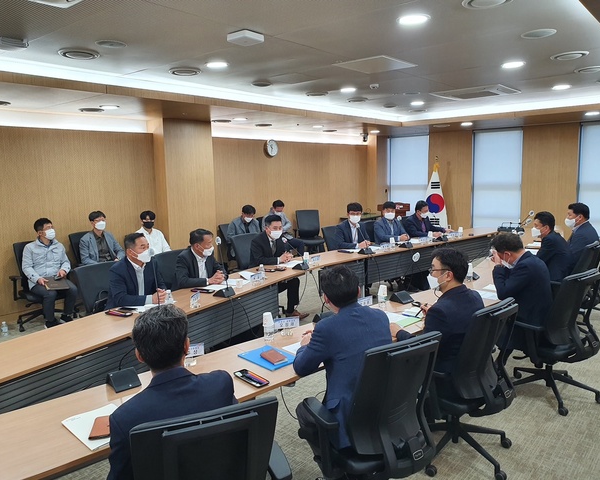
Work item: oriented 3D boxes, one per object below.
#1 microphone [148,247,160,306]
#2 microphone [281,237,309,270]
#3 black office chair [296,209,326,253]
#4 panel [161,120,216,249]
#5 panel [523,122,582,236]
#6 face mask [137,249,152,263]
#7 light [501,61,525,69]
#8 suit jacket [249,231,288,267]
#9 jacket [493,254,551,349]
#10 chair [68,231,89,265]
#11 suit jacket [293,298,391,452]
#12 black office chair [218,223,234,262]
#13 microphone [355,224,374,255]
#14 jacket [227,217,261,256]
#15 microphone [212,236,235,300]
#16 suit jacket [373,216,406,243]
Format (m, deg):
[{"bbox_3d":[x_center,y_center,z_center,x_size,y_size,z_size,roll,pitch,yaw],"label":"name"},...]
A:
[{"bbox_3d":[-1.008,0.306,3.389,0.130,0.430,0.260,-7,10,-37],"label":"microphone"},{"bbox_3d":[-0.076,0.137,5.106,0.330,0.280,0.130,5,10,39],"label":"microphone"},{"bbox_3d":[0.240,-0.011,8.879,0.640,1.010,0.620,-4,8,-18],"label":"black office chair"},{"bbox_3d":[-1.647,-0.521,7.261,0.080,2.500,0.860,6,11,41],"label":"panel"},{"bbox_3d":[4.945,-0.972,9.541,1.030,2.540,0.120,6,11,41],"label":"panel"},{"bbox_3d":[-1.274,0.127,3.933,0.085,0.115,0.125,1,8,16],"label":"face mask"},{"bbox_3d":[2.157,-1.771,4.856,0.215,0.050,0.215,6,11,41],"label":"light"},{"bbox_3d":[-0.326,0.221,5.151,0.420,0.630,0.490,6,11,42],"label":"suit jacket"},{"bbox_3d":[1.724,0.402,3.690,0.500,0.640,0.500,-6,9,-32],"label":"jacket"},{"bbox_3d":[-2.444,0.446,5.962,0.620,1.020,0.640,6,11,41],"label":"chair"},{"bbox_3d":[0.212,0.601,2.398,0.500,0.640,0.430,-5,9,-28],"label":"suit jacket"},{"bbox_3d":[-0.834,0.249,7.207,0.660,0.970,0.660,4,9,32],"label":"black office chair"},{"bbox_3d":[0.797,-0.018,5.874,0.150,0.310,0.340,-4,8,-21],"label":"microphone"},{"bbox_3d":[-0.836,-0.046,7.296,0.520,0.600,0.400,-5,9,-24],"label":"jacket"},{"bbox_3d":[-0.628,0.226,3.992,0.190,0.470,0.130,6,11,41],"label":"microphone"},{"bbox_3d":[1.273,-0.027,6.895,0.500,0.630,0.480,-5,9,-27],"label":"suit jacket"}]

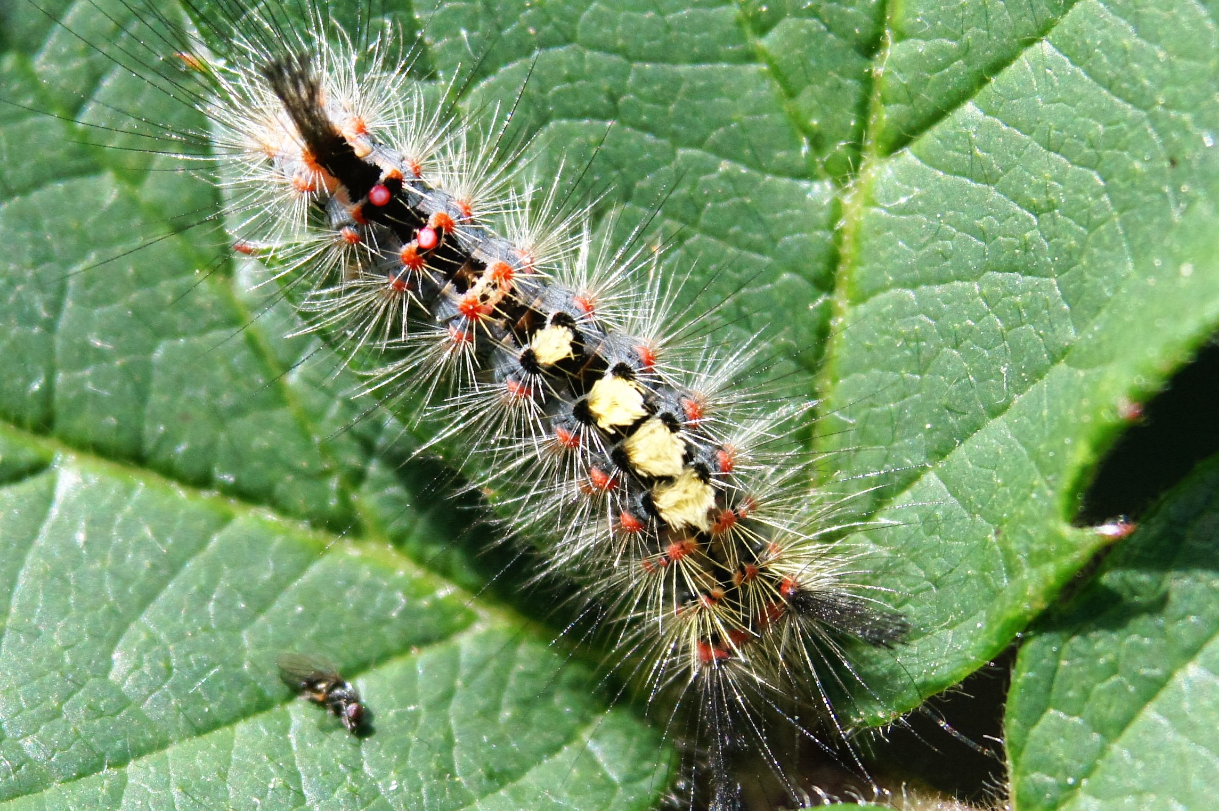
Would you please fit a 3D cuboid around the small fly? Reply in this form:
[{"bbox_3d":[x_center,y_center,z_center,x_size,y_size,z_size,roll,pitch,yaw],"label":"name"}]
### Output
[{"bbox_3d":[-0.013,0.013,0.180,0.004,0.002,0.002,38,53,16],"label":"small fly"}]

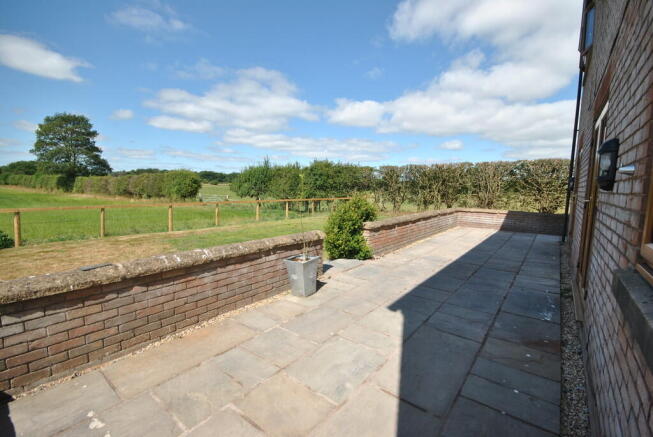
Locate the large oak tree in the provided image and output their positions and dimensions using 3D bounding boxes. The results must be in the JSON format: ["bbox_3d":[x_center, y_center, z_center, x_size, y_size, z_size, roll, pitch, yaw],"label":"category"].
[{"bbox_3d":[-41.500,-10.676,44.204,10.300,12.535,10.300,-6,10,-42],"label":"large oak tree"}]

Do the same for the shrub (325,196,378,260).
[{"bbox_3d":[0.490,0.185,5.841,1.120,1.310,1.000,1,7,0],"label":"shrub"}]

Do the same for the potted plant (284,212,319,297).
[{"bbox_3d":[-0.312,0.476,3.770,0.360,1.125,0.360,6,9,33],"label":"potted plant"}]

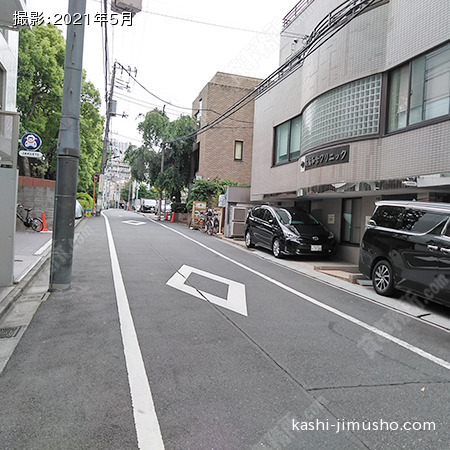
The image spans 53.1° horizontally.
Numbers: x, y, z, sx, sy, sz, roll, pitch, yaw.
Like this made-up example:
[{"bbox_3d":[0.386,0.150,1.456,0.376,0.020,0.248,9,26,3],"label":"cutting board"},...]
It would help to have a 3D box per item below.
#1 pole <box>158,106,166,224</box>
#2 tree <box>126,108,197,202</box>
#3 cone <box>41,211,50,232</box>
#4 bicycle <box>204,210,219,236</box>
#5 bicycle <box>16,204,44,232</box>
[{"bbox_3d":[-4.748,-4.779,34.412,0.320,8.850,0.320,2,1,-15],"label":"pole"},{"bbox_3d":[-4.800,-4.800,34.600,5.000,7.800,4.800,2,1,-15],"label":"tree"},{"bbox_3d":[-6.870,-0.120,17.200,0.400,0.730,0.400,2,1,-15],"label":"cone"},{"bbox_3d":[-0.570,-0.070,21.000,0.560,1.100,1.720,3,1,13],"label":"bicycle"},{"bbox_3d":[-7.600,-0.270,17.000,1.580,1.050,0.560,2,1,-24],"label":"bicycle"}]

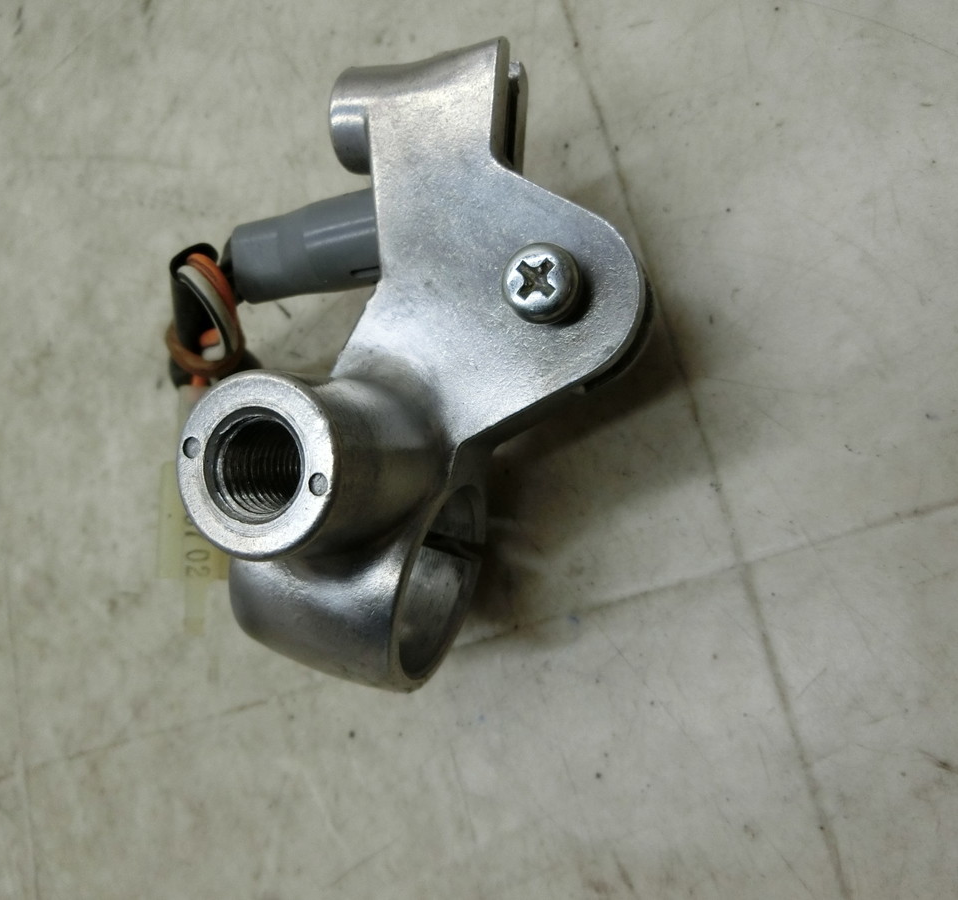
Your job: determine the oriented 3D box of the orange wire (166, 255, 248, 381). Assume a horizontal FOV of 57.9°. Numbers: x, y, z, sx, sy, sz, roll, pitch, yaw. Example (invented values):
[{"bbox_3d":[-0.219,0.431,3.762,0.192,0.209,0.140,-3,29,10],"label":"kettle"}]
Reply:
[{"bbox_3d":[-0.036,-0.017,0.114,0.009,0.009,0.017,7,91,24],"label":"orange wire"}]

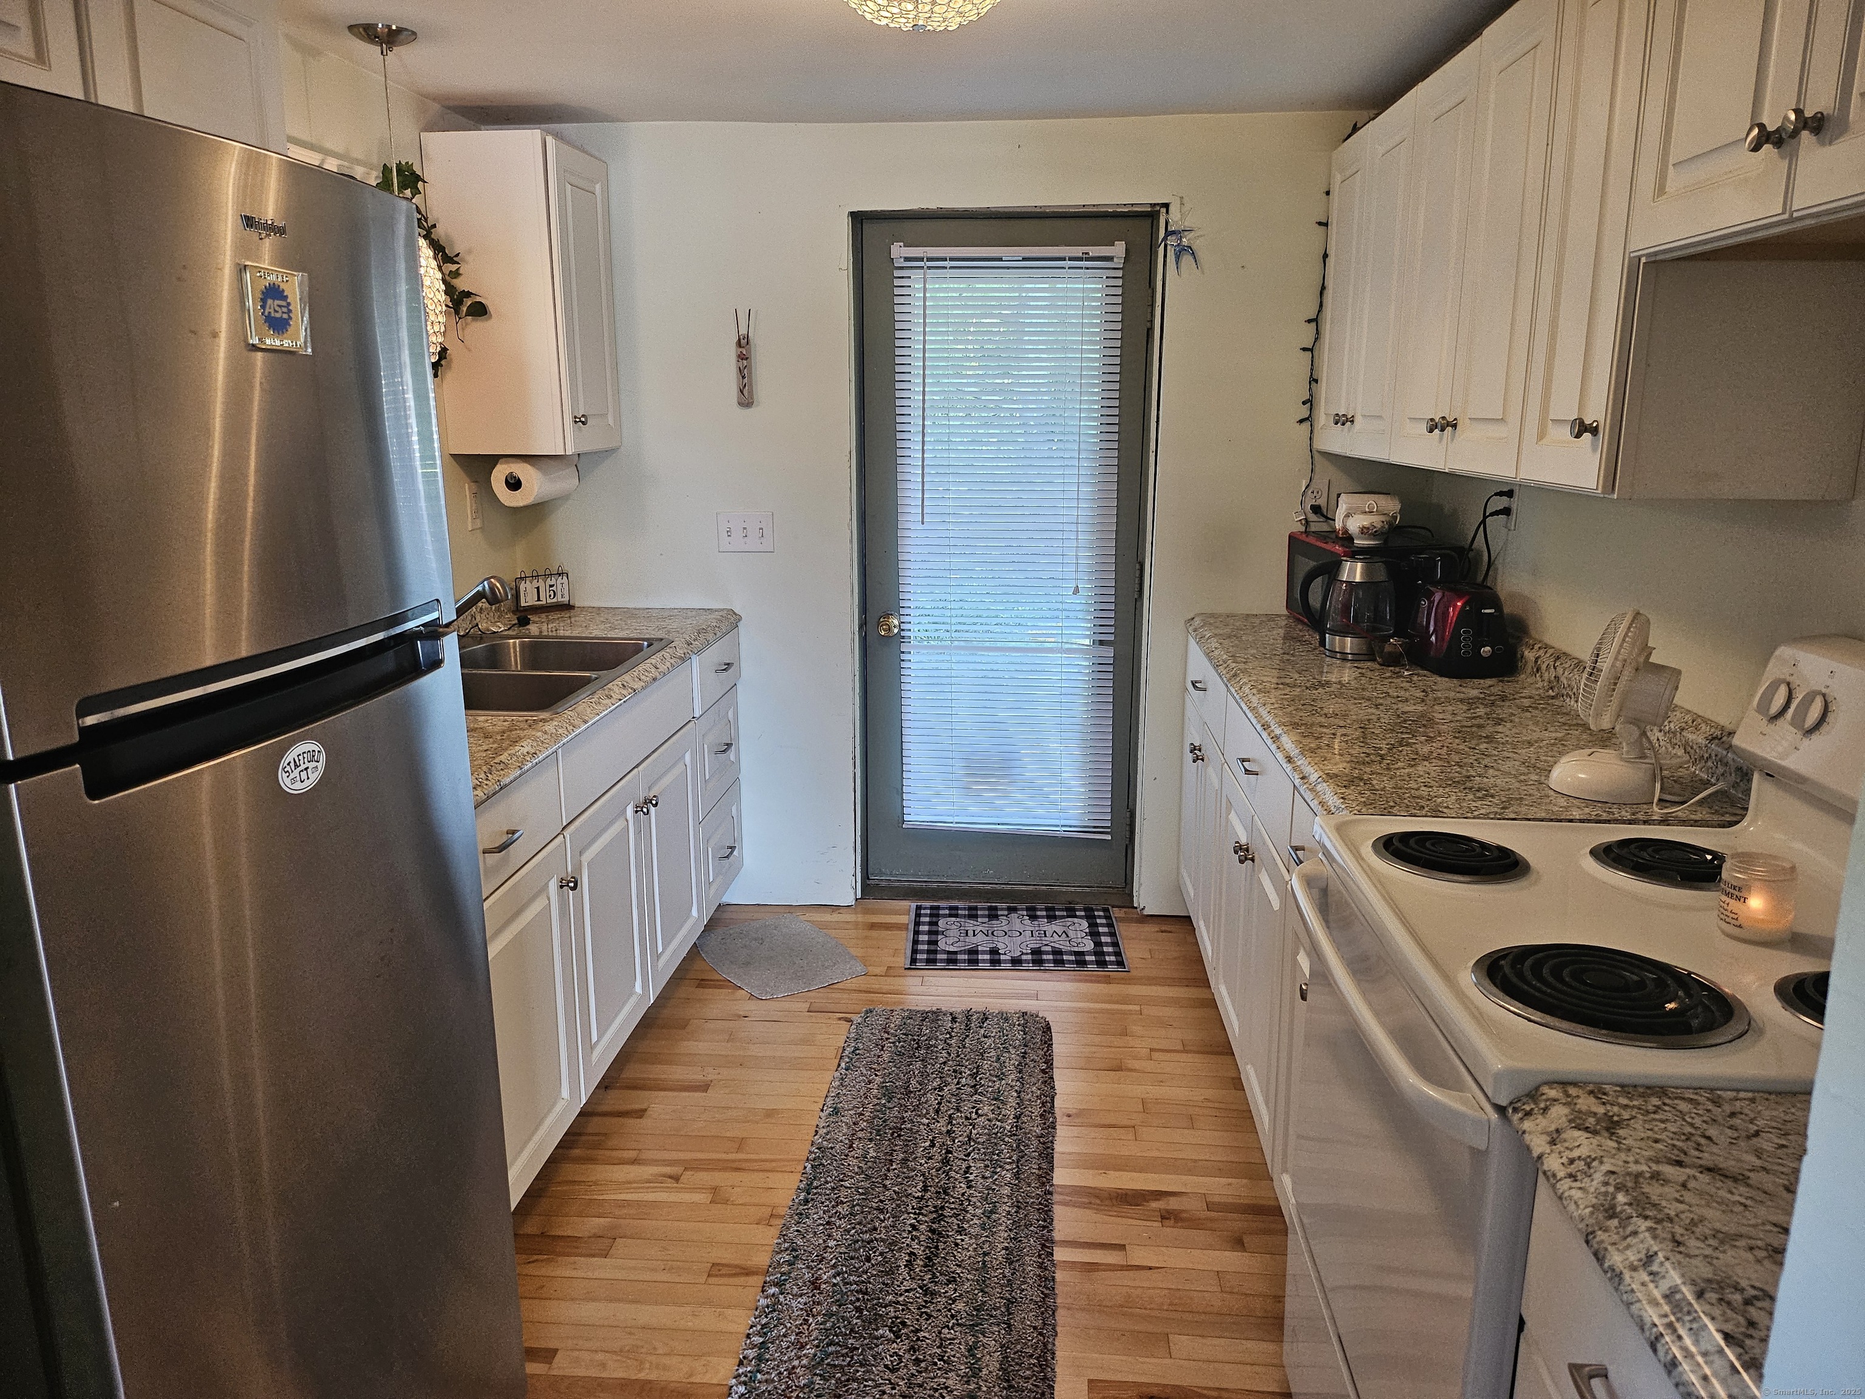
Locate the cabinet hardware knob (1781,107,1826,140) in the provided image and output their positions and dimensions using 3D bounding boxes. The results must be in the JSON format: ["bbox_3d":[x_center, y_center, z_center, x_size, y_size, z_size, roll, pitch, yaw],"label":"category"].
[{"bbox_3d":[0.845,-0.559,1.256,0.032,0.032,0.032,1,13,5],"label":"cabinet hardware knob"}]

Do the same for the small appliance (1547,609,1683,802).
[{"bbox_3d":[1.023,0.001,1.931,0.185,0.273,0.185,5,13,22],"label":"small appliance"}]

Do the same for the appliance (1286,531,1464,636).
[{"bbox_3d":[1.157,-0.297,3.392,0.310,0.236,0.460,0,13,-1],"label":"appliance"}]

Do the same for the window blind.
[{"bbox_3d":[0.216,-0.426,3.763,0.640,1.715,0.045,1,12,5],"label":"window blind"}]

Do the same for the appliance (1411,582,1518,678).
[{"bbox_3d":[1.206,-0.165,2.913,0.167,0.188,0.270,2,13,8],"label":"appliance"}]

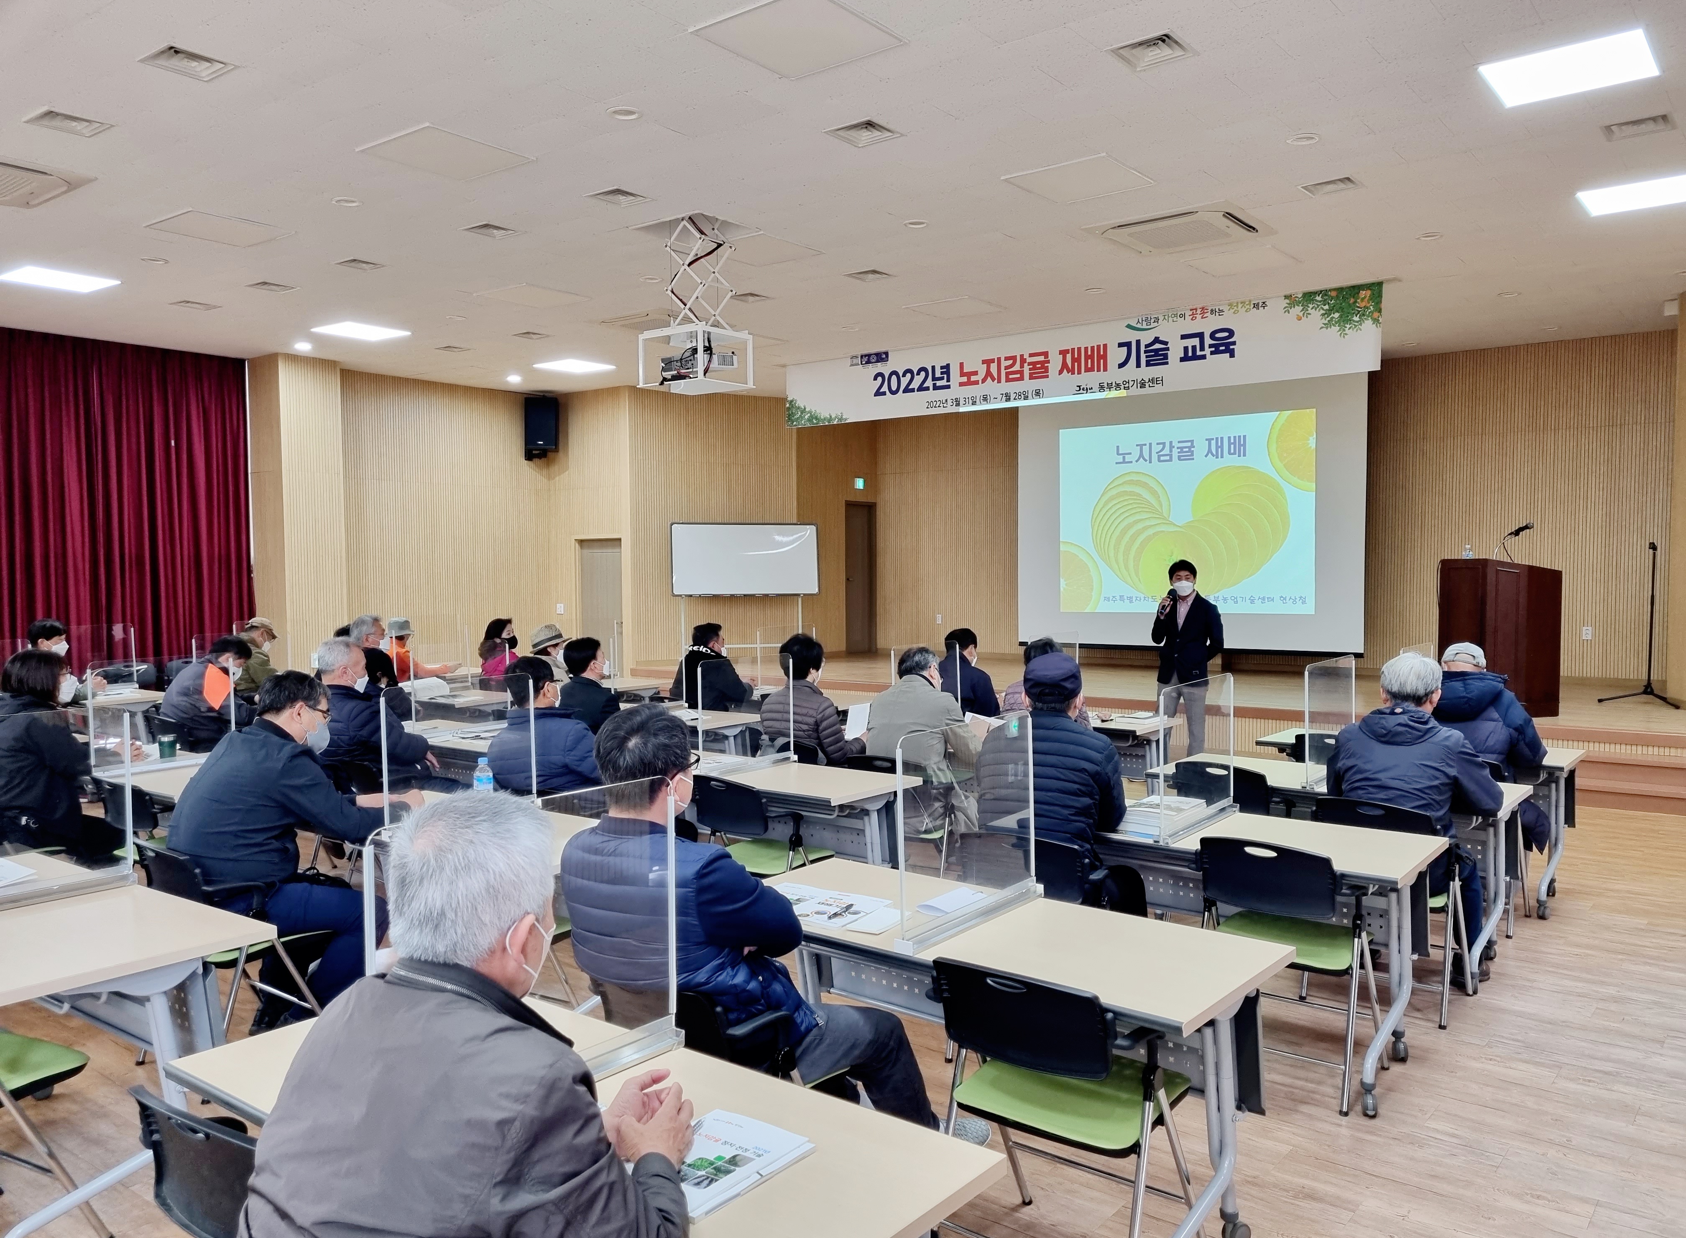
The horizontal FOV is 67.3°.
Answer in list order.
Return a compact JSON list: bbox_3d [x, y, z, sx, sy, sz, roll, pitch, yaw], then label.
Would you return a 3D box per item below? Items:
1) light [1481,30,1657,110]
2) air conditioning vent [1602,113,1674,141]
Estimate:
[{"bbox_3d":[3.122,-2.352,5.441,0.600,0.050,0.600,1,3,38],"label":"light"},{"bbox_3d":[3.955,-2.441,6.294,0.300,0.040,0.300,1,3,38],"label":"air conditioning vent"}]

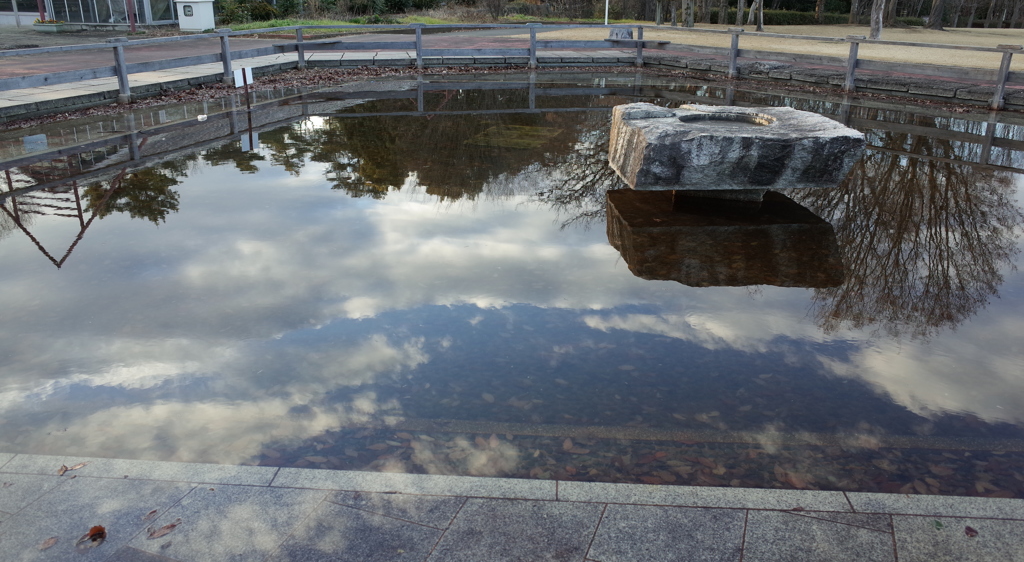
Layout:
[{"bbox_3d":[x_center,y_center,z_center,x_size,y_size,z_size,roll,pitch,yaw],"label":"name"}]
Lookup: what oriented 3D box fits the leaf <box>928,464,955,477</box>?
[{"bbox_3d":[1.516,0.666,2.820,0.052,0.012,0.080,-13,25,-32],"label":"leaf"}]

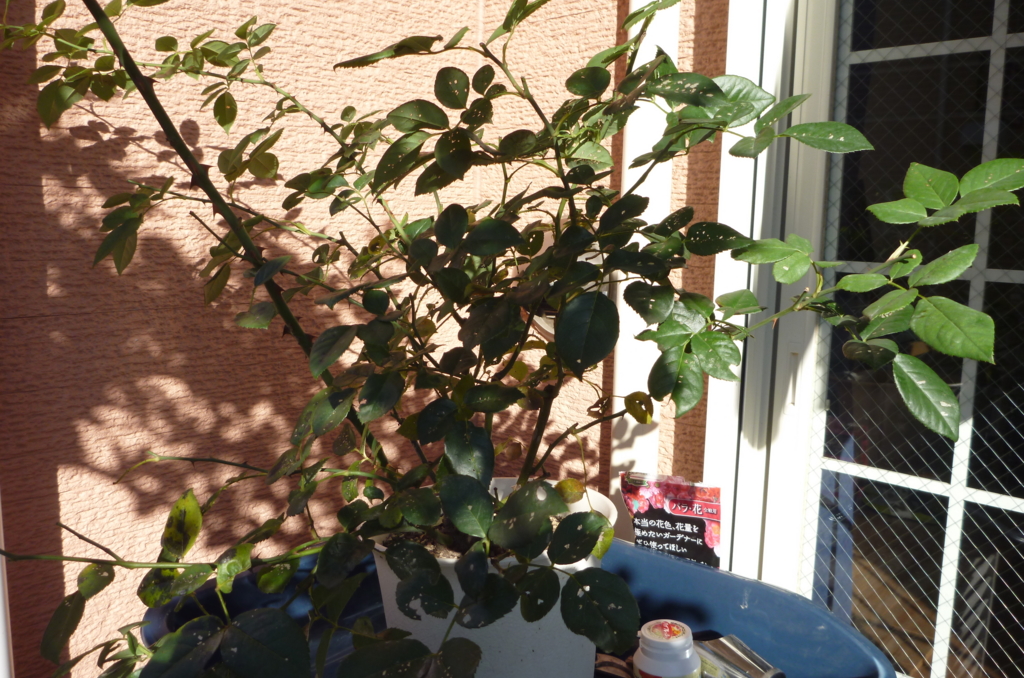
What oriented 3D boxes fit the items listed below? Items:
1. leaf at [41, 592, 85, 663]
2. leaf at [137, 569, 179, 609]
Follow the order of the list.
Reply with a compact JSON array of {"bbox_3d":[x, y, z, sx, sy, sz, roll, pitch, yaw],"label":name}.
[{"bbox_3d":[-0.430,0.277,0.799,0.025,0.068,0.012,19,-18,-27],"label":"leaf"},{"bbox_3d":[-0.339,0.238,0.792,0.039,0.012,0.038,31,64,27],"label":"leaf"}]

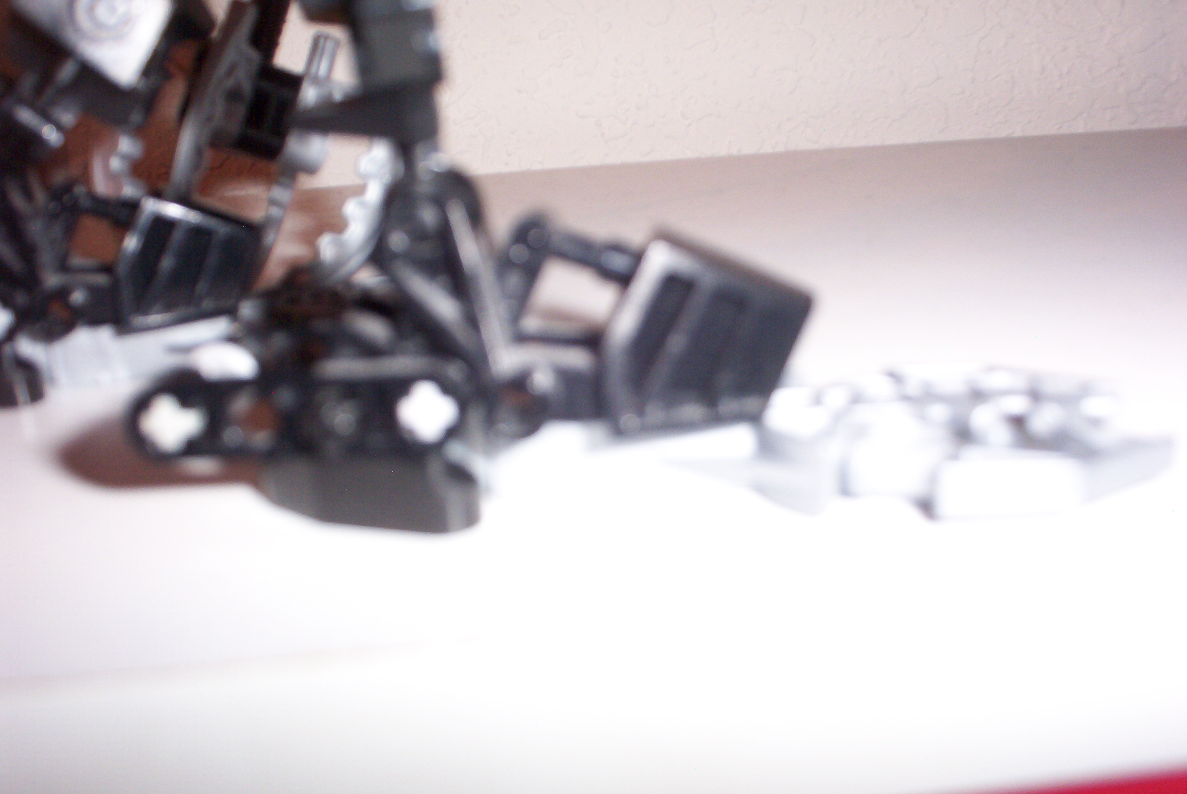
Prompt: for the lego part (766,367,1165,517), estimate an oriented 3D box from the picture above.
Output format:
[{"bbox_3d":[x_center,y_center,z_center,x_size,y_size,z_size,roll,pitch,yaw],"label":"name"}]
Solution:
[{"bbox_3d":[0.038,0.004,0.125,0.040,0.009,0.023,-2,18,1],"label":"lego part"}]

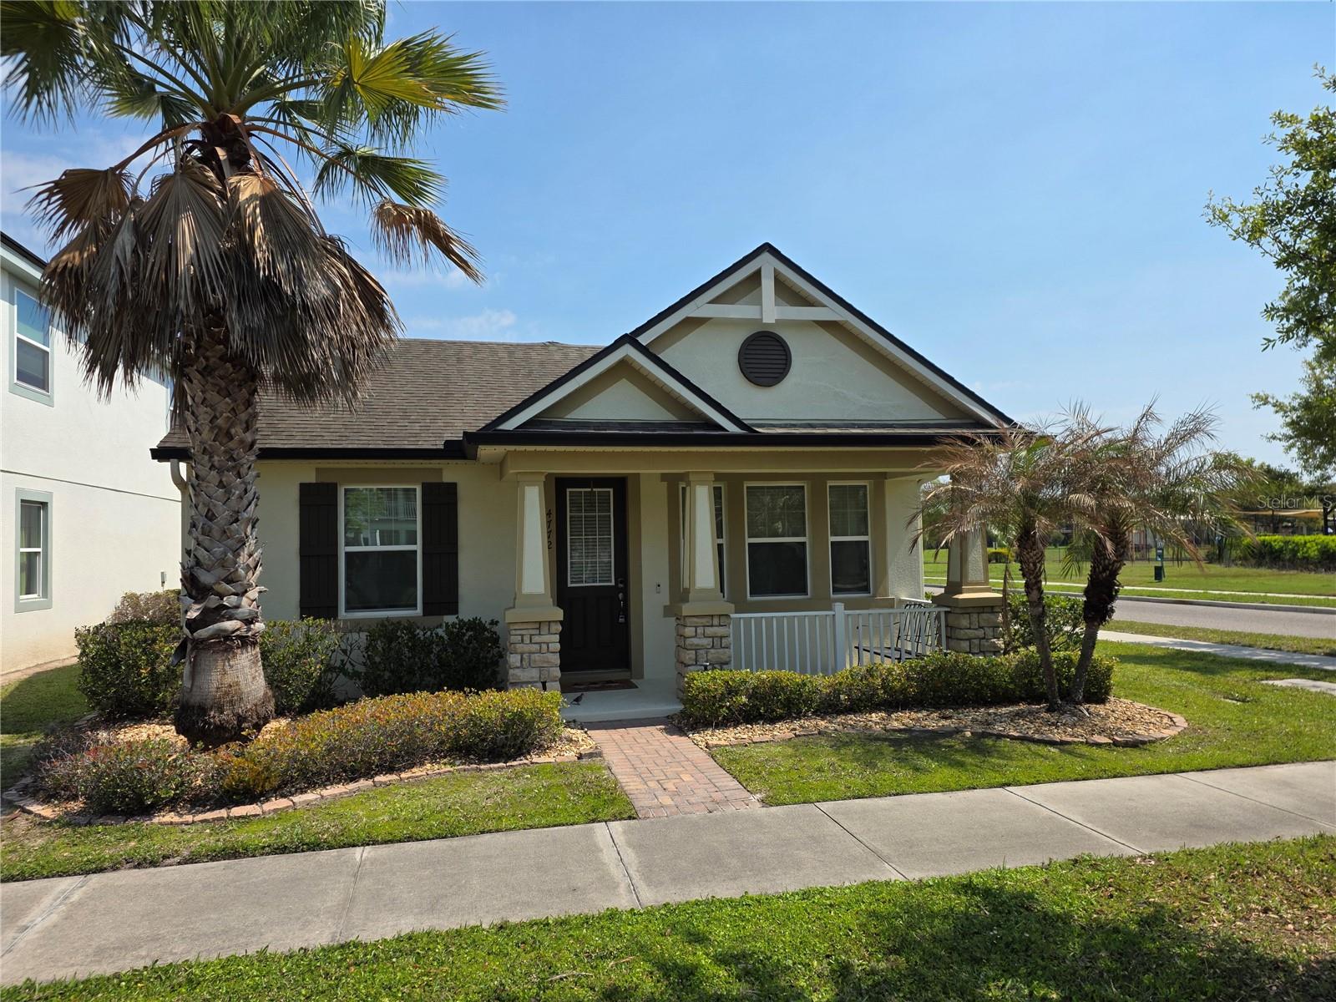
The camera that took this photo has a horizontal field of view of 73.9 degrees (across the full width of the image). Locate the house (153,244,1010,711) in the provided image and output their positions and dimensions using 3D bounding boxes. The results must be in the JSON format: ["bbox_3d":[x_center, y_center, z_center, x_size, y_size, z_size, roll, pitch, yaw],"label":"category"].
[{"bbox_3d":[-1.774,0.135,15.675,9.700,4.950,13.800,-1,-3,-11],"label":"house"}]

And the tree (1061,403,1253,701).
[{"bbox_3d":[5.206,0.550,9.450,1.980,3.150,1.900,-1,-3,-11],"label":"tree"}]

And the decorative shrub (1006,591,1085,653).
[{"bbox_3d":[4.645,1.642,11.254,1.050,1.100,1.050,-1,-3,-11],"label":"decorative shrub"}]

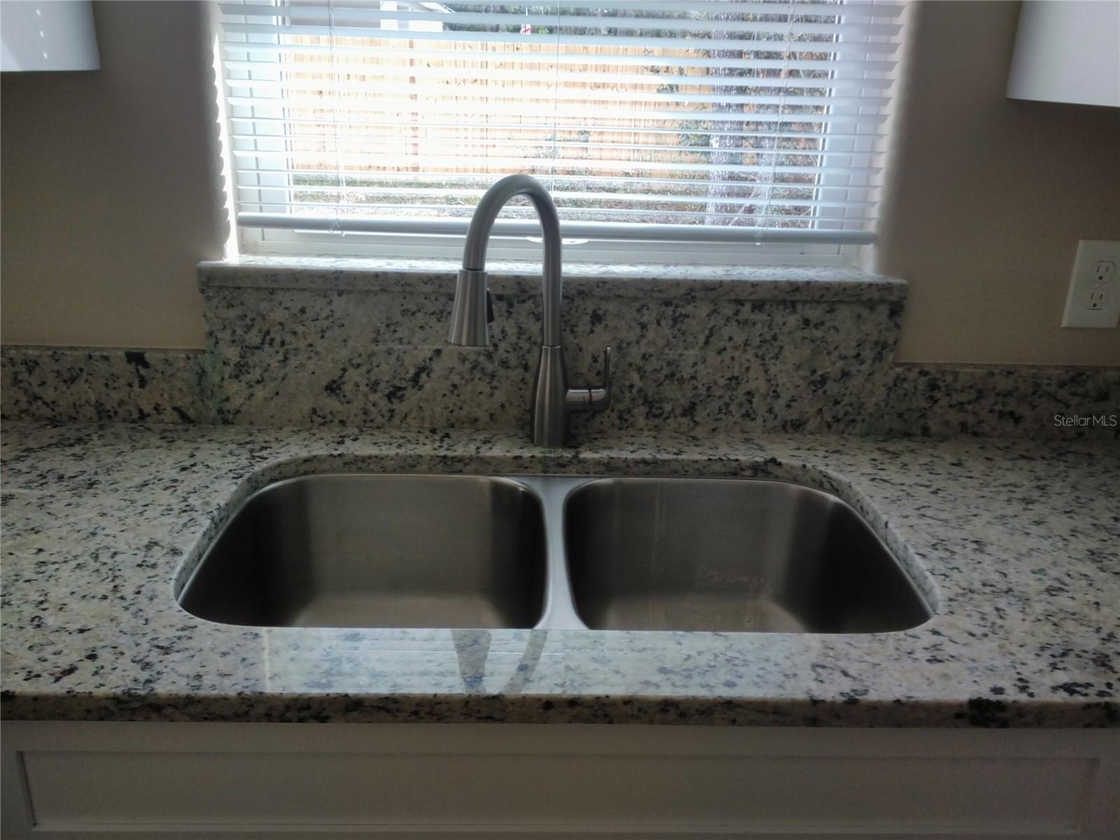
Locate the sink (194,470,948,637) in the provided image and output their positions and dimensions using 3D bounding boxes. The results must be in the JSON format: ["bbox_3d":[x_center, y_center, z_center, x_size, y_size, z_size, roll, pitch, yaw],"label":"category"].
[{"bbox_3d":[-0.005,0.241,1.070,0.785,0.205,0.445,1,20,-2],"label":"sink"}]

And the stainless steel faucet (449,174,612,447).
[{"bbox_3d":[-0.031,-0.111,1.122,0.095,0.370,0.269,11,22,24],"label":"stainless steel faucet"}]

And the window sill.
[{"bbox_3d":[-0.006,-0.204,1.286,0.968,0.029,0.109,1,20,-2],"label":"window sill"}]

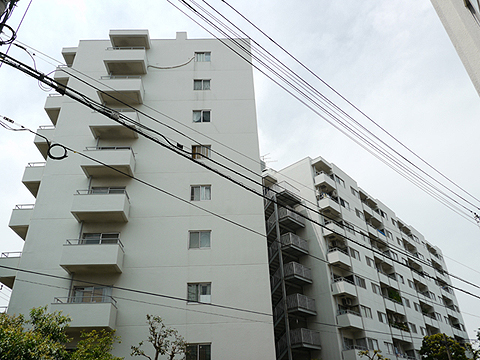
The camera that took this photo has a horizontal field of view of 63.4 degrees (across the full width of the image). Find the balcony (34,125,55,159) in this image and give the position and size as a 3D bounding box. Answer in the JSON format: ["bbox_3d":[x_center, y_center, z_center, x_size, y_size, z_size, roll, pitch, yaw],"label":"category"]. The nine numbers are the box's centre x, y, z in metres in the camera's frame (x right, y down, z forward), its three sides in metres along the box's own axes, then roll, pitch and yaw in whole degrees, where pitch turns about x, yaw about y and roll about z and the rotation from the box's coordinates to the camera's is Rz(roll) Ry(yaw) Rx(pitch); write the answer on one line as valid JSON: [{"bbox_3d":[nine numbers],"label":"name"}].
[{"bbox_3d":[-11.747,-2.069,24.598,1.052,1.270,2.700,-2,-32,-2],"label":"balcony"}]

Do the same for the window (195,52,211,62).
[{"bbox_3d":[-2.590,-8.597,27.235,1.127,0.994,0.100,-1,-32,-3],"label":"window"}]

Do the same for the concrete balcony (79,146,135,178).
[{"bbox_3d":[-7.233,-0.999,21.574,2.561,1.278,1.170,-1,-32,-3],"label":"concrete balcony"}]

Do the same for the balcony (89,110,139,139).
[{"bbox_3d":[-7.335,-3.292,23.093,2.572,1.270,1.220,-2,-32,-2],"label":"balcony"}]

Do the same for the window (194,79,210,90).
[{"bbox_3d":[-2.460,-6.253,25.745,1.118,0.990,0.120,-2,-32,-2],"label":"window"}]

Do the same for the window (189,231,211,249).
[{"bbox_3d":[-2.053,3.058,19.960,1.127,0.994,0.100,-1,-32,-3],"label":"window"}]

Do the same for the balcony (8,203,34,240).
[{"bbox_3d":[-11.532,2.592,21.686,1.052,1.270,2.700,-2,-32,-2],"label":"balcony"}]

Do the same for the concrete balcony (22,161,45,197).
[{"bbox_3d":[-11.657,0.225,23.209,1.210,1.278,2.600,-1,-32,-3],"label":"concrete balcony"}]

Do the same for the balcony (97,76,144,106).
[{"bbox_3d":[-7.443,-5.622,24.549,2.572,1.270,1.220,-2,-32,-2],"label":"balcony"}]

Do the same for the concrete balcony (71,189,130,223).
[{"bbox_3d":[-7.120,1.369,20.181,2.572,1.270,1.220,-2,-32,-2],"label":"concrete balcony"}]

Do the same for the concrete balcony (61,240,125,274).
[{"bbox_3d":[-7.019,3.663,18.664,2.561,1.278,1.170,-1,-32,-3],"label":"concrete balcony"}]

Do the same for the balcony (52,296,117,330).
[{"bbox_3d":[-6.904,6.030,17.269,2.572,1.270,1.220,-2,-32,-2],"label":"balcony"}]

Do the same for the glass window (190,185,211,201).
[{"bbox_3d":[-2.161,0.727,21.415,1.127,0.994,0.100,-1,-32,-3],"label":"glass window"}]

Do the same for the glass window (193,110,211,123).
[{"bbox_3d":[-2.375,-3.935,24.325,1.127,0.994,0.100,-1,-32,-3],"label":"glass window"}]

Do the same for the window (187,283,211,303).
[{"bbox_3d":[-1.946,5.389,18.505,1.127,0.994,0.100,-1,-32,-3],"label":"window"}]

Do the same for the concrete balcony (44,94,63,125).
[{"bbox_3d":[-11.871,-4.437,26.119,1.210,1.278,2.600,-1,-32,-3],"label":"concrete balcony"}]

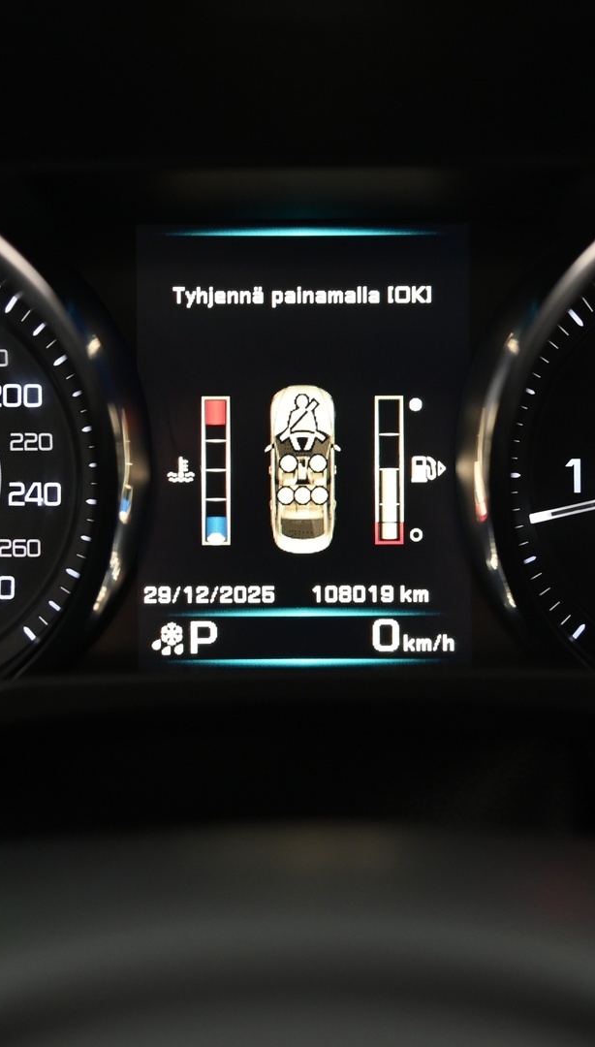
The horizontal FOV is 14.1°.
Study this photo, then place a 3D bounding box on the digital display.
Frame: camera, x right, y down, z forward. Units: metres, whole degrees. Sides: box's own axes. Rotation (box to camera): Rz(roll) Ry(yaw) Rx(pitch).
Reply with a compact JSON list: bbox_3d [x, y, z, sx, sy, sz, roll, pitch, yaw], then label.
[{"bbox_3d":[0.001,-0.017,0.552,0.076,0.102,0.013,0,1,0],"label":"digital display"}]

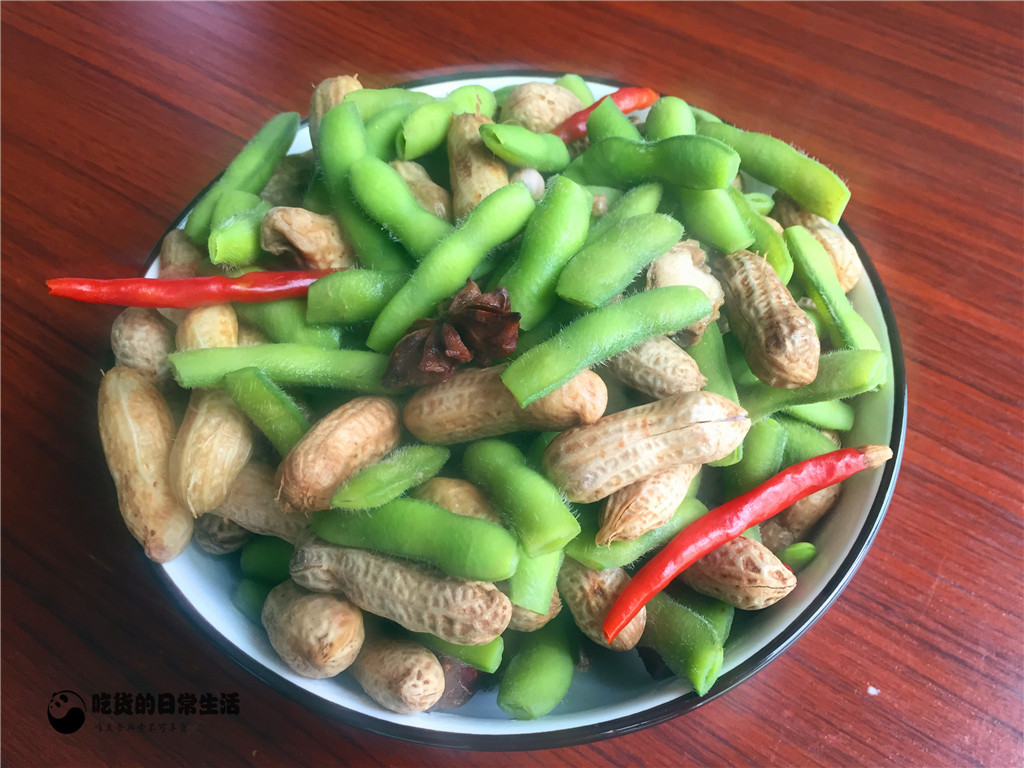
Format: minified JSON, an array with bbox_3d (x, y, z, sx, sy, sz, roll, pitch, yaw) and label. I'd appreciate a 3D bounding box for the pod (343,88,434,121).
[{"bbox_3d":[-0.031,-0.077,0.240,0.031,0.009,0.011,4,57,-2],"label":"pod"}]

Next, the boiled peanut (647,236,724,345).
[{"bbox_3d":[0.040,-0.021,0.196,0.017,0.013,0.026,-9,65,-4],"label":"boiled peanut"}]

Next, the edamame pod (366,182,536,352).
[{"bbox_3d":[-0.012,-0.026,0.193,0.012,0.011,0.053,36,73,22],"label":"edamame pod"}]

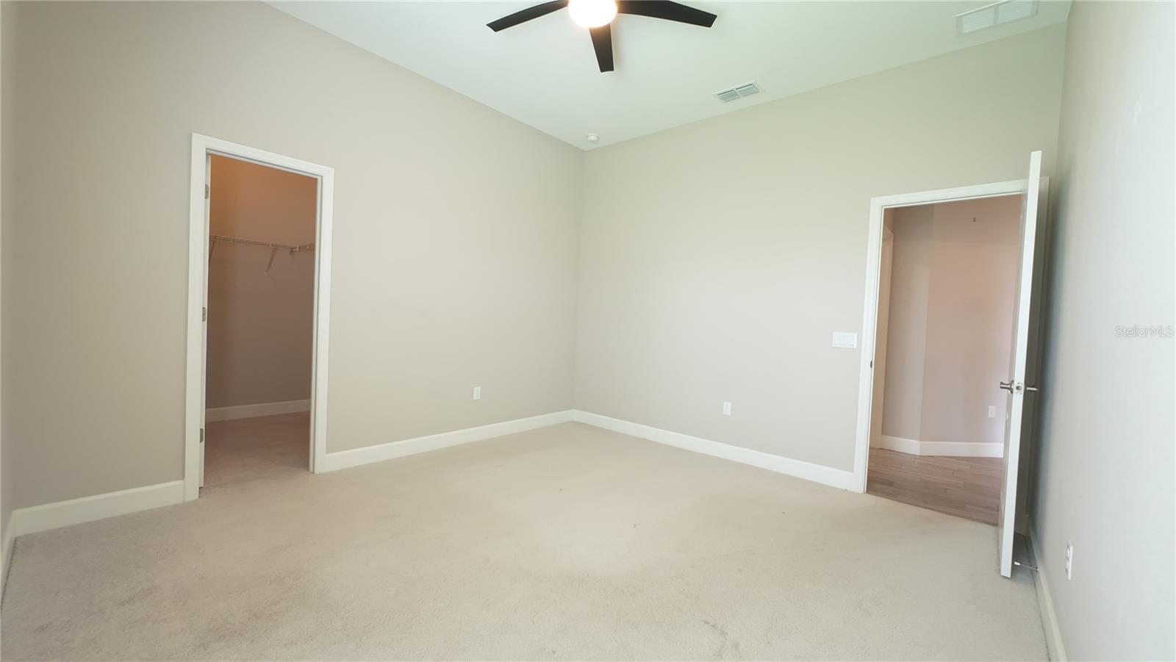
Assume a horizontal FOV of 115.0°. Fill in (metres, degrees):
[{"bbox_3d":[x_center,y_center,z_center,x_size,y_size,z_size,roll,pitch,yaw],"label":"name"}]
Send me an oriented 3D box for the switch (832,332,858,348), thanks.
[{"bbox_3d":[1.944,0.072,2.834,0.153,0.115,0.015,4,2,35],"label":"switch"}]

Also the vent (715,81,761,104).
[{"bbox_3d":[1.232,-1.946,3.080,0.340,0.020,0.195,4,2,35],"label":"vent"}]

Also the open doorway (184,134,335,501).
[{"bbox_3d":[-2.123,-0.066,2.468,0.700,2.165,0.150,1,2,-44],"label":"open doorway"}]

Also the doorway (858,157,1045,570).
[{"bbox_3d":[2.193,0.132,2.260,0.865,2.175,0.850,4,2,35],"label":"doorway"}]

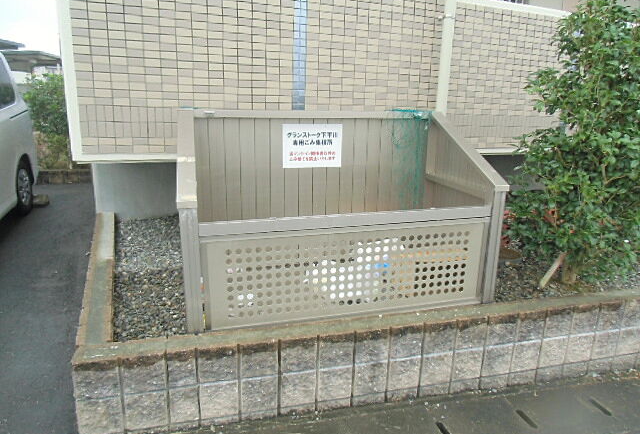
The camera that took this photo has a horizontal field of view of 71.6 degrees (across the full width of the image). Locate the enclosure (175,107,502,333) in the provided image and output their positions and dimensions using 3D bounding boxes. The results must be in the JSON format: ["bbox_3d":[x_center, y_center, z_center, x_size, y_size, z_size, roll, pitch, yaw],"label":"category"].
[{"bbox_3d":[0.112,-0.076,2.825,1.902,1.159,0.804,-3,13,-15],"label":"enclosure"}]

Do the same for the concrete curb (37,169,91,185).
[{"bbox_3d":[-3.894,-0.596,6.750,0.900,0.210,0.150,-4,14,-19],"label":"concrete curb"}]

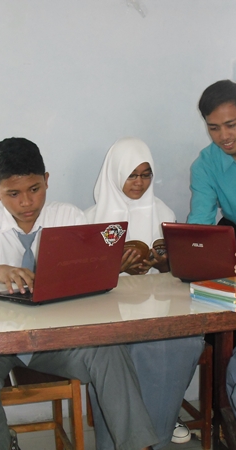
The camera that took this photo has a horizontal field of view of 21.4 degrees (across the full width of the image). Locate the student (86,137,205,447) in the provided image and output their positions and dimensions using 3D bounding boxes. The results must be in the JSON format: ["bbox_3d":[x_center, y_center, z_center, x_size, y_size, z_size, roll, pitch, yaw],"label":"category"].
[{"bbox_3d":[0.104,0.294,2.260,0.450,1.190,0.580,-3,6,-19],"label":"student"}]

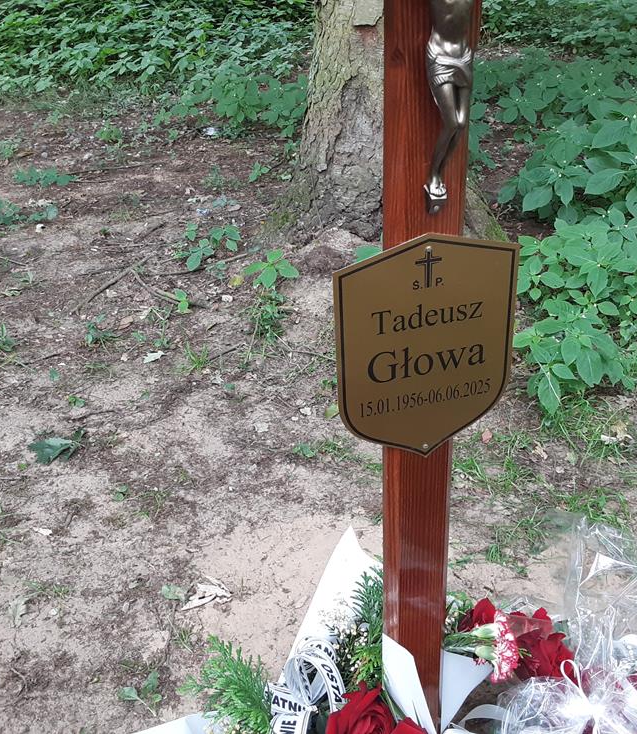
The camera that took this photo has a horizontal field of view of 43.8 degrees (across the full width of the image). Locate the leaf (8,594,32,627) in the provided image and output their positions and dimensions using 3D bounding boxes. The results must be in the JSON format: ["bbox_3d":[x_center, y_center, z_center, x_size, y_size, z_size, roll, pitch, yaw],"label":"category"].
[{"bbox_3d":[-0.640,0.526,1.710,0.040,0.018,0.090,-18,33,-26],"label":"leaf"}]

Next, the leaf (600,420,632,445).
[{"bbox_3d":[0.821,0.181,2.186,0.062,0.032,0.085,24,39,38],"label":"leaf"}]

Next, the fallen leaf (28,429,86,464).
[{"bbox_3d":[-0.739,0.227,2.234,0.145,0.032,0.110,-12,31,-16],"label":"fallen leaf"}]

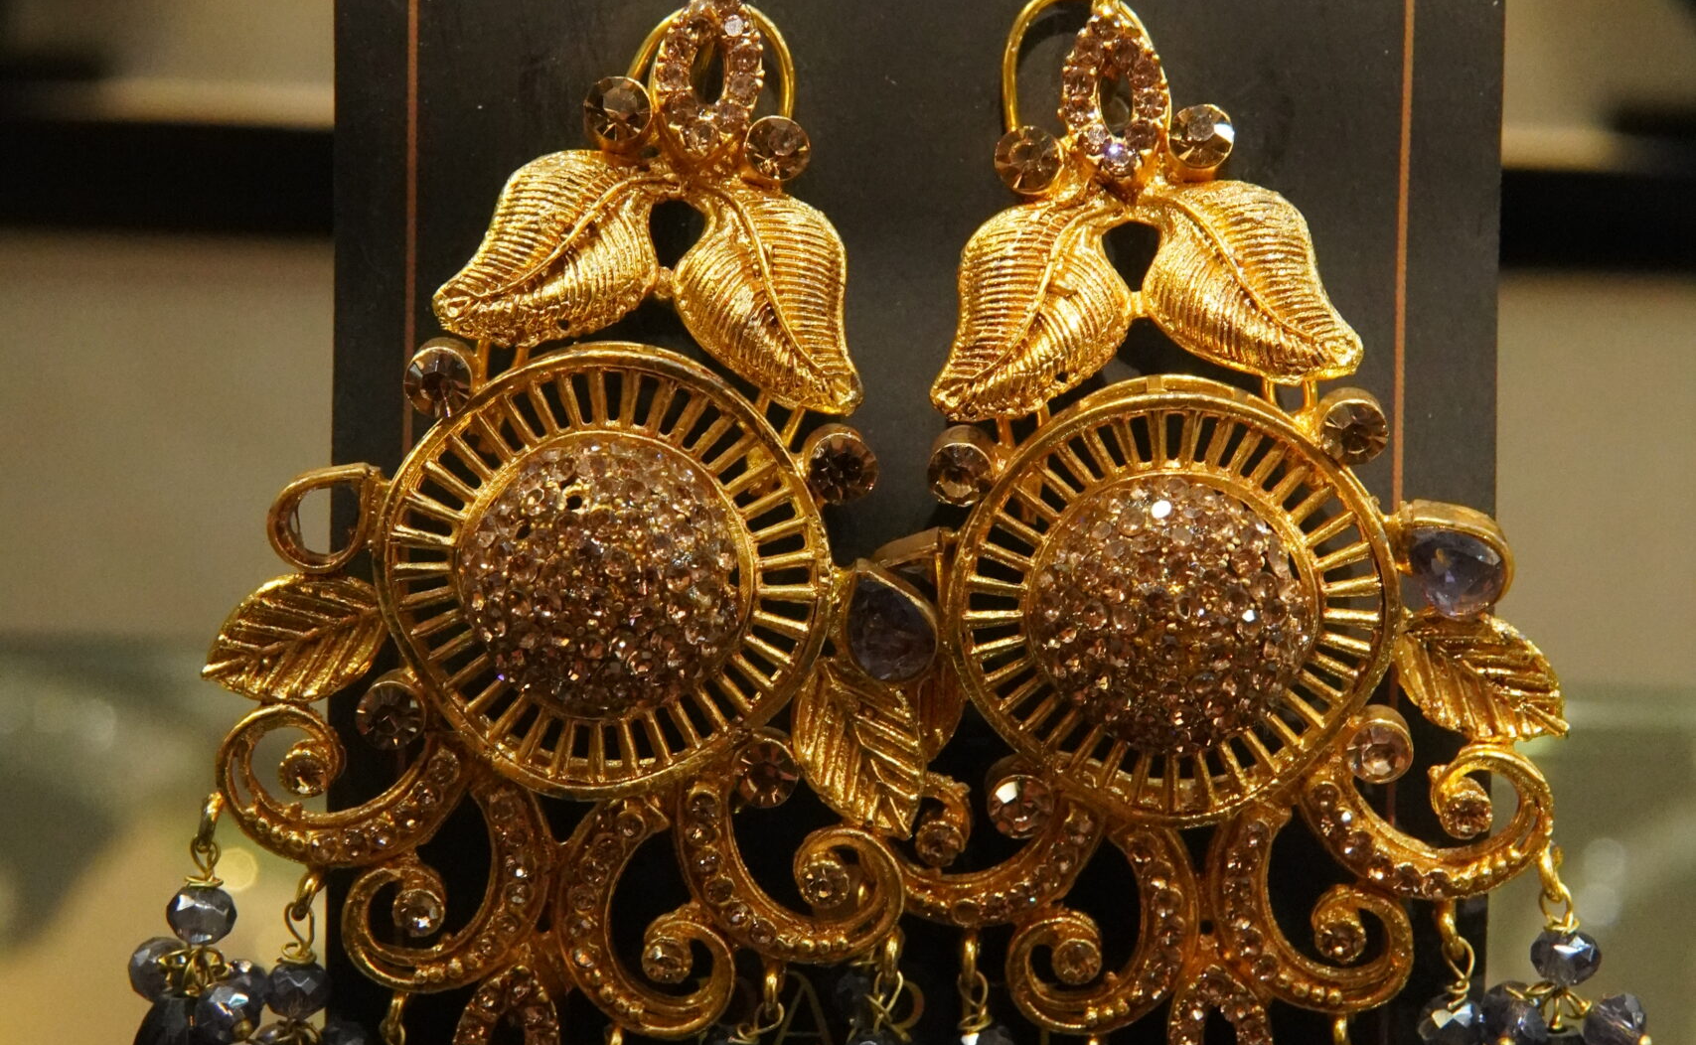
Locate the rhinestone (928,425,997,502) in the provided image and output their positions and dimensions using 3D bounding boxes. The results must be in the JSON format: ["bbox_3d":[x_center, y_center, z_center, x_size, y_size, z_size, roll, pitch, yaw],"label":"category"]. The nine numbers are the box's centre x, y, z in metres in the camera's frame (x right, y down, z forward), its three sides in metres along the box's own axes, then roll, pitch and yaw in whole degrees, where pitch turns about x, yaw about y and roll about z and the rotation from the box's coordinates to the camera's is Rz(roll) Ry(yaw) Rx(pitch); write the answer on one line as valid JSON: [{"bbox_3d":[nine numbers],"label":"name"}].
[{"bbox_3d":[0.009,-0.005,0.249,0.005,0.005,0.004,3,21,4],"label":"rhinestone"}]

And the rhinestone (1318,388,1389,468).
[{"bbox_3d":[0.040,-0.007,0.249,0.005,0.005,0.004,4,17,5],"label":"rhinestone"}]

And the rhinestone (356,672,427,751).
[{"bbox_3d":[-0.036,0.015,0.251,0.005,0.005,0.004,2,10,-1],"label":"rhinestone"}]

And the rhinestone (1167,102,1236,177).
[{"bbox_3d":[0.028,-0.030,0.250,0.005,0.005,0.004,4,2,6],"label":"rhinestone"}]

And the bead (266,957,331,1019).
[{"bbox_3d":[-0.045,0.038,0.260,0.005,0.004,0.005,1,12,0],"label":"bead"}]

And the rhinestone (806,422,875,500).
[{"bbox_3d":[-0.001,-0.004,0.236,0.005,0.005,0.004,1,11,-1],"label":"rhinestone"}]

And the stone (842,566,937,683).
[{"bbox_3d":[0.003,0.008,0.236,0.007,0.009,0.004,-19,11,3],"label":"stone"}]

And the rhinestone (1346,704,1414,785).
[{"bbox_3d":[0.043,0.018,0.258,0.005,0.005,0.003,1,19,3],"label":"rhinestone"}]

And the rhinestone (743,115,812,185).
[{"bbox_3d":[-0.006,-0.029,0.250,0.005,0.005,0.004,2,3,0],"label":"rhinestone"}]

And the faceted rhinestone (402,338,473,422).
[{"bbox_3d":[-0.031,-0.011,0.236,0.005,0.005,0.004,1,11,-1],"label":"faceted rhinestone"}]

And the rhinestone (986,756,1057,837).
[{"bbox_3d":[0.013,0.020,0.236,0.005,0.005,0.004,1,11,-1],"label":"rhinestone"}]

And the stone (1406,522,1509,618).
[{"bbox_3d":[0.048,0.004,0.250,0.008,0.007,0.004,4,20,6],"label":"stone"}]

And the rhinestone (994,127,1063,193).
[{"bbox_3d":[0.014,-0.029,0.250,0.005,0.005,0.004,4,3,7],"label":"rhinestone"}]

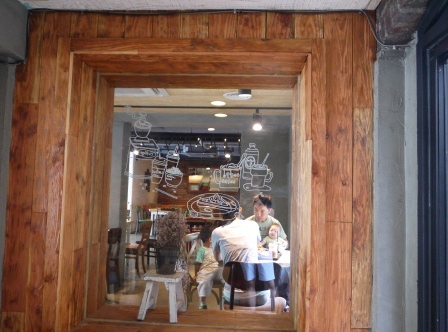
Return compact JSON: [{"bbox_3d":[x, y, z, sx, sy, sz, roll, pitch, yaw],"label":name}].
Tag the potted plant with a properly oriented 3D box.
[{"bbox_3d":[-0.282,0.404,2.063,0.158,0.315,0.155,1,-4,3],"label":"potted plant"}]

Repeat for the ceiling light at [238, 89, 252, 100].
[{"bbox_3d":[0.211,-0.755,3.798,0.128,0.130,0.128,1,-4,3],"label":"ceiling light"}]

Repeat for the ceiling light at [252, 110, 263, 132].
[{"bbox_3d":[0.417,-0.578,4.830,0.119,0.267,0.130,1,-4,3],"label":"ceiling light"}]

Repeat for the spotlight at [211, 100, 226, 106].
[{"bbox_3d":[-0.063,-0.777,4.761,0.165,0.045,0.165,1,-4,3],"label":"spotlight"}]

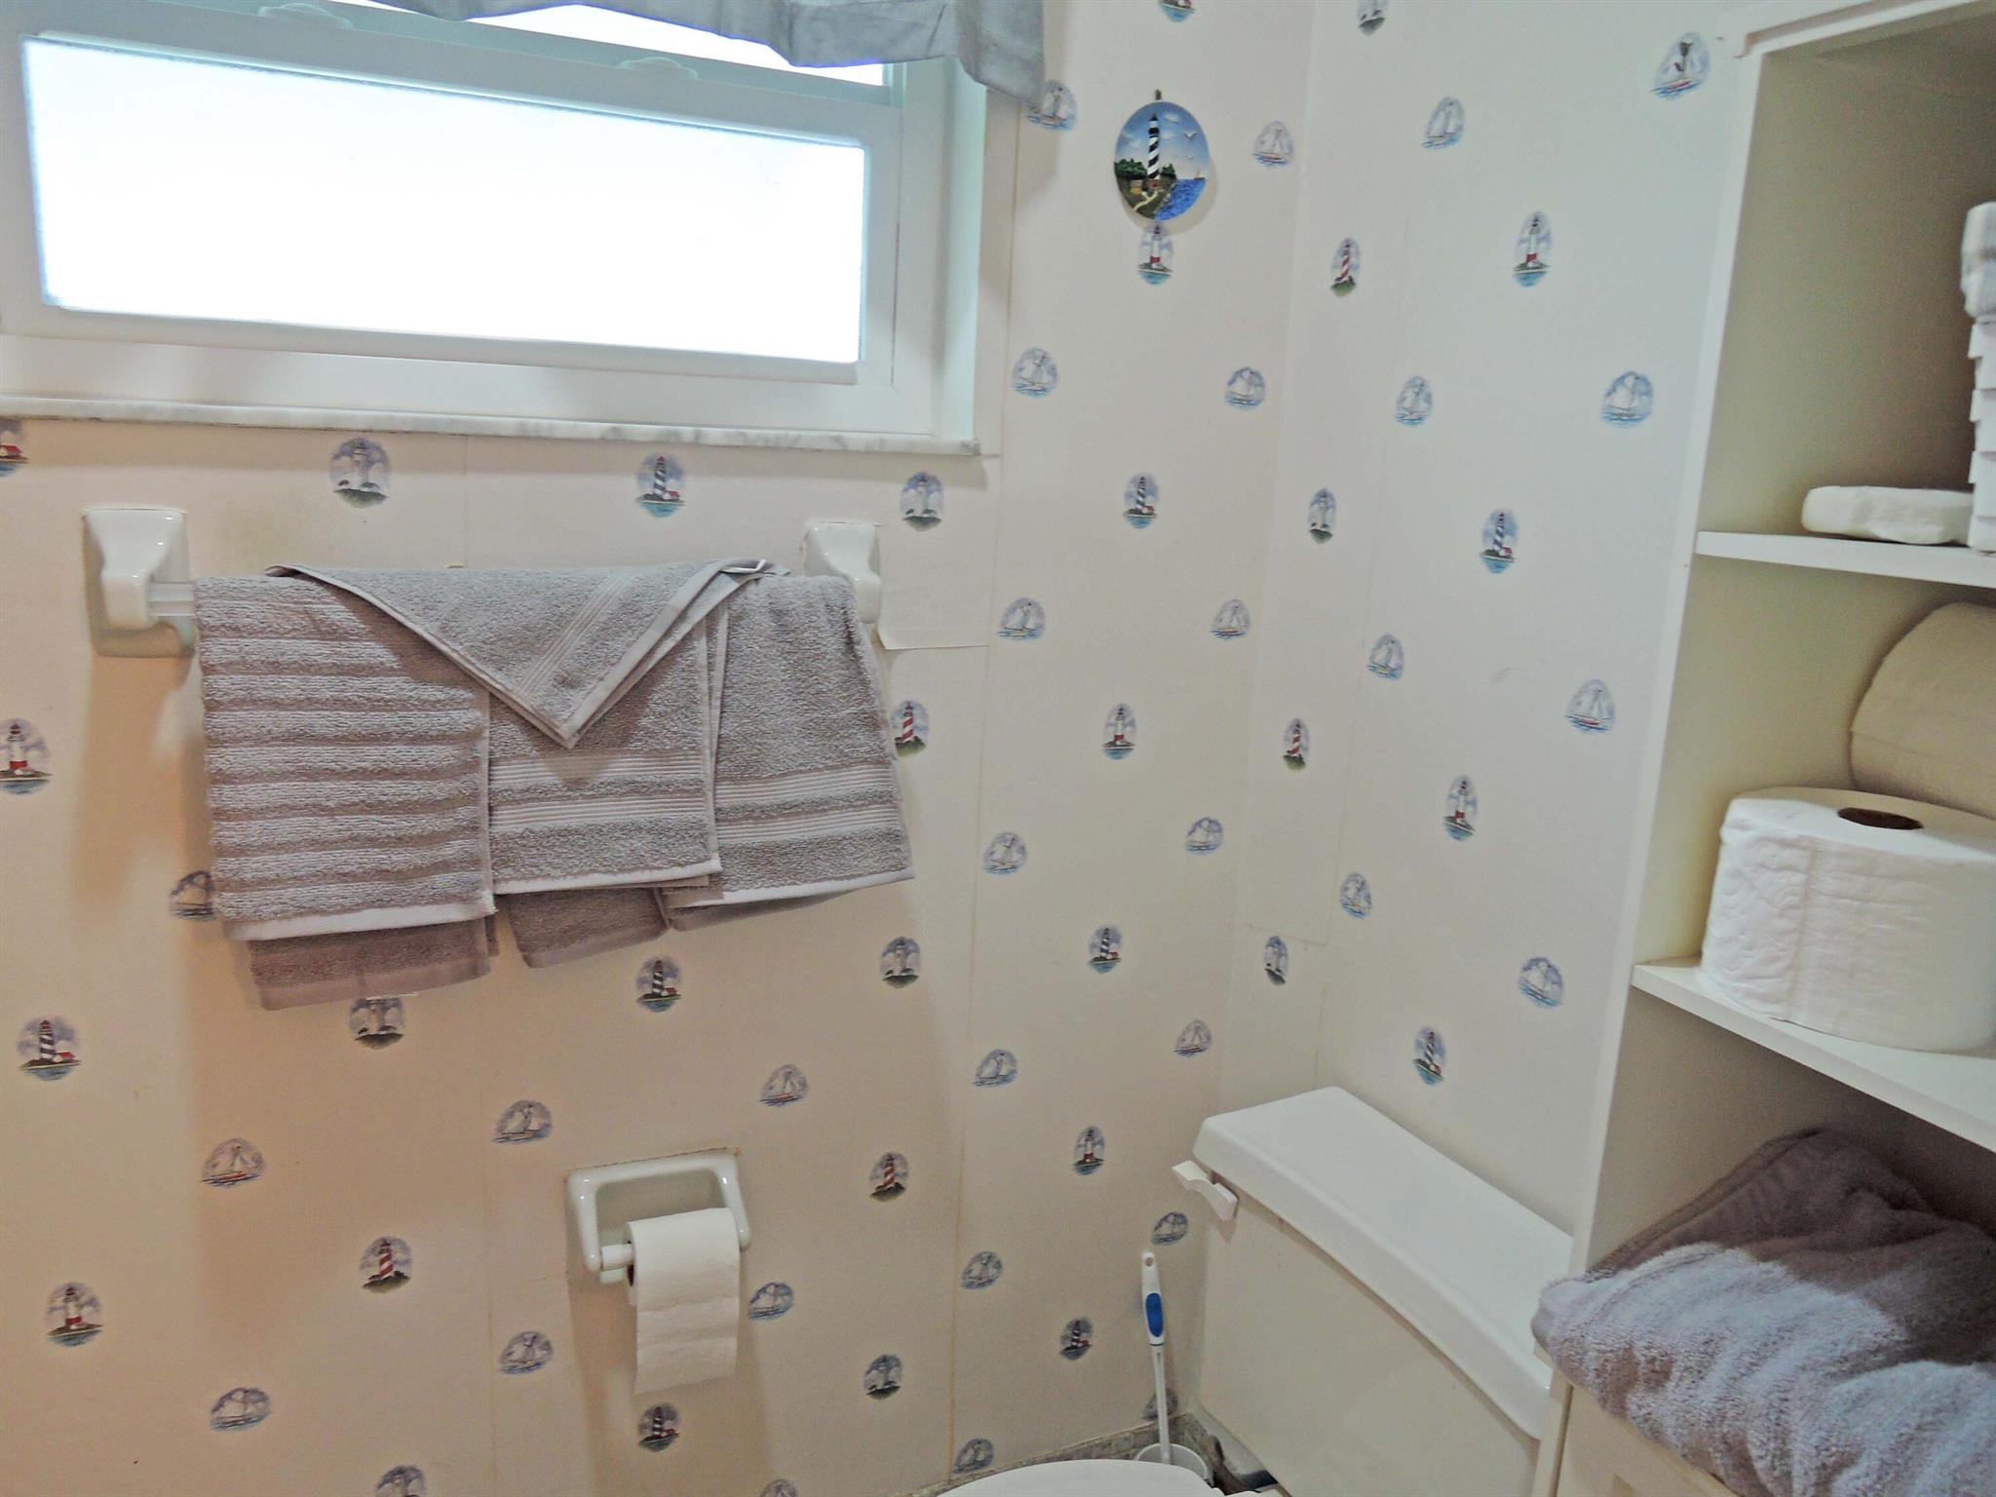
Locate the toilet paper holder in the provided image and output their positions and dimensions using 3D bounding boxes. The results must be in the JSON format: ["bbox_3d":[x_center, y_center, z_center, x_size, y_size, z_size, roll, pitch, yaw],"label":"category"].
[{"bbox_3d":[-0.347,0.504,1.429,0.182,0.124,0.075,-2,13,-24],"label":"toilet paper holder"}]

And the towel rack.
[{"bbox_3d":[-0.418,-0.144,1.244,0.688,0.120,0.075,-3,13,-24],"label":"towel rack"}]

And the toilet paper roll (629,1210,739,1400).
[{"bbox_3d":[-0.329,0.564,1.430,0.102,0.168,0.082,-2,13,-24],"label":"toilet paper roll"}]

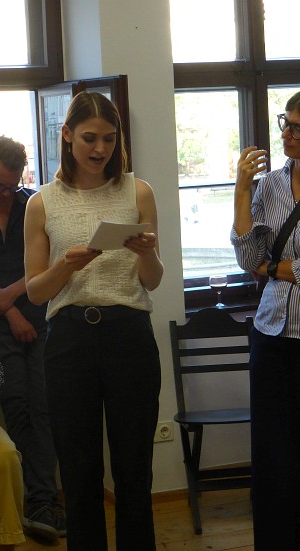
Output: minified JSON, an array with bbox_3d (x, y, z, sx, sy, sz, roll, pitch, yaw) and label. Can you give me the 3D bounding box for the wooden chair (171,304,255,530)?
[{"bbox_3d":[0.310,0.569,5.737,0.380,0.850,0.490,-3,3,-6],"label":"wooden chair"}]

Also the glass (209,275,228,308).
[{"bbox_3d":[0.322,0.074,6.488,0.080,0.151,0.080,-4,3,-10],"label":"glass"}]

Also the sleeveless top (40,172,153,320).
[{"bbox_3d":[-0.159,-0.089,4.150,0.330,0.430,0.235,-3,3,-4],"label":"sleeveless top"}]

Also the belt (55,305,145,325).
[{"bbox_3d":[-0.146,0.114,4.140,0.290,0.045,0.210,-3,3,-4],"label":"belt"}]

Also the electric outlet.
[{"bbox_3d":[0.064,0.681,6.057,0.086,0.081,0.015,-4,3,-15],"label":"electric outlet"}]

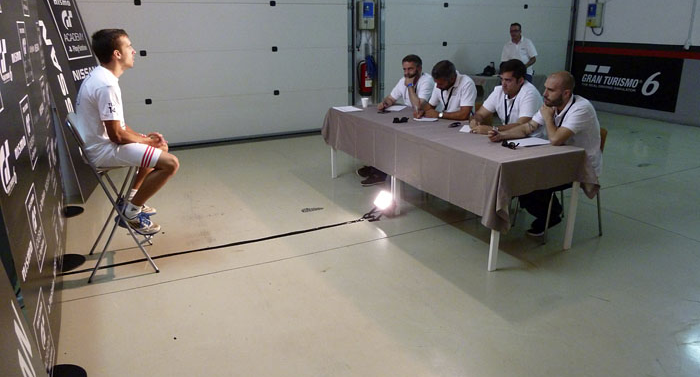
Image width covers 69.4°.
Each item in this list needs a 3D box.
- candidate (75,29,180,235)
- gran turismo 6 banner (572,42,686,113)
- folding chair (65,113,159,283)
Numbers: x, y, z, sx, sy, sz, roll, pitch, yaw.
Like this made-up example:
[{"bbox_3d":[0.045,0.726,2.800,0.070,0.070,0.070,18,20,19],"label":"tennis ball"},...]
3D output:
[{"bbox_3d":[-1.481,-0.343,3.404,0.660,1.390,0.480,-8,20,-23],"label":"candidate"},{"bbox_3d":[4.785,-2.033,8.993,0.030,1.044,2.206,-9,20,-24],"label":"gran turismo 6 banner"},{"bbox_3d":[-1.584,0.026,3.365,0.450,1.030,0.500,-9,20,-24],"label":"folding chair"}]

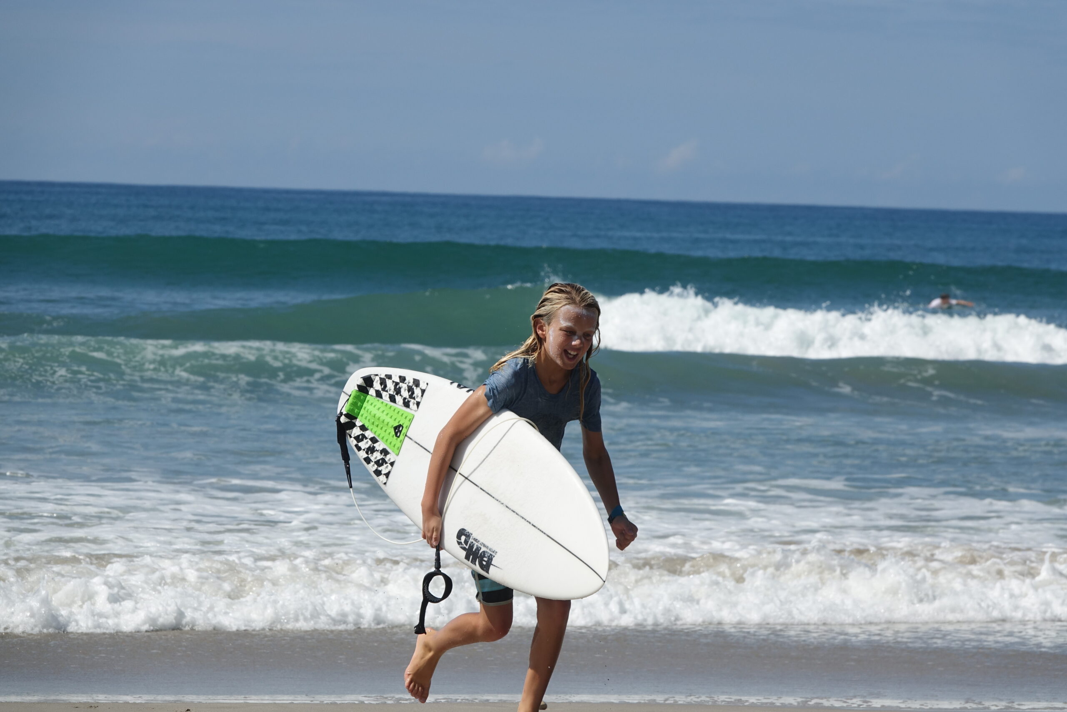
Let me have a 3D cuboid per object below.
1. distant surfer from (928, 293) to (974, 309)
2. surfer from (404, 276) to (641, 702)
[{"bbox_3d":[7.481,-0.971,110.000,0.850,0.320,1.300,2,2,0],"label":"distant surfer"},{"bbox_3d":[-0.026,0.409,16.700,0.580,1.240,0.820,1,2,-28],"label":"surfer"}]

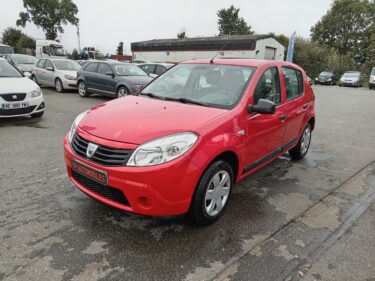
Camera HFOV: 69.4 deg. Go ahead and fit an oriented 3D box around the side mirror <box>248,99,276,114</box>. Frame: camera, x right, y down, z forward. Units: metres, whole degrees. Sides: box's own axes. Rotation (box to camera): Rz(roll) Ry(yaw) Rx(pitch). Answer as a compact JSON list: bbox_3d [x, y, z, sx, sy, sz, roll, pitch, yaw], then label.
[{"bbox_3d":[0.739,-0.329,2.655,0.230,0.165,0.150,14,19,37],"label":"side mirror"}]

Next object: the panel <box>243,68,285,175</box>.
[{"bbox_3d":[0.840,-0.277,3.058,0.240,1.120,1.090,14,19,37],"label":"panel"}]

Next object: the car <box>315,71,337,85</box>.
[{"bbox_3d":[15.826,-7.146,31.000,1.750,1.500,4.200,14,19,37],"label":"car"}]

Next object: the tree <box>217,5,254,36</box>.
[{"bbox_3d":[6.755,-15.349,42.377,6.800,10.800,6.800,3,15,0],"label":"tree"}]

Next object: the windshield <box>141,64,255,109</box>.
[{"bbox_3d":[0.119,-0.691,3.218,1.380,0.160,0.820,15,54,37],"label":"windshield"}]

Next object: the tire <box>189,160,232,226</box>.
[{"bbox_3d":[0.216,0.458,2.503,0.190,0.620,0.620,15,19,37],"label":"tire"}]

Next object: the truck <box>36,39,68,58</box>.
[{"bbox_3d":[-17.785,-10.327,33.250,5.900,3.600,2.500,9,16,21],"label":"truck"}]

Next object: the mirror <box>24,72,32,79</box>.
[{"bbox_3d":[-4.100,-1.686,6.967,0.120,0.150,0.200,14,19,37],"label":"mirror"}]

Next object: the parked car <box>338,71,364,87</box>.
[{"bbox_3d":[17.484,-6.535,29.000,1.770,1.630,4.300,15,19,38],"label":"parked car"}]

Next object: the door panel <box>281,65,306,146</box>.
[{"bbox_3d":[1.476,-0.458,3.806,0.220,1.100,1.030,15,19,37],"label":"door panel"}]

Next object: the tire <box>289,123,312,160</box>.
[{"bbox_3d":[1.849,0.005,4.460,0.190,0.620,0.620,15,19,37],"label":"tire"}]

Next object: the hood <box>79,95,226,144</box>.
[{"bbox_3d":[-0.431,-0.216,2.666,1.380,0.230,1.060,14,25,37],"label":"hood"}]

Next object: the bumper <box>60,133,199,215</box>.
[{"bbox_3d":[-0.701,0.240,2.471,1.700,0.460,0.480,15,19,37],"label":"bumper"}]

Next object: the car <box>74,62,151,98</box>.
[{"bbox_3d":[-2.679,-2.355,10.789,4.220,1.430,1.780,14,19,37],"label":"car"}]

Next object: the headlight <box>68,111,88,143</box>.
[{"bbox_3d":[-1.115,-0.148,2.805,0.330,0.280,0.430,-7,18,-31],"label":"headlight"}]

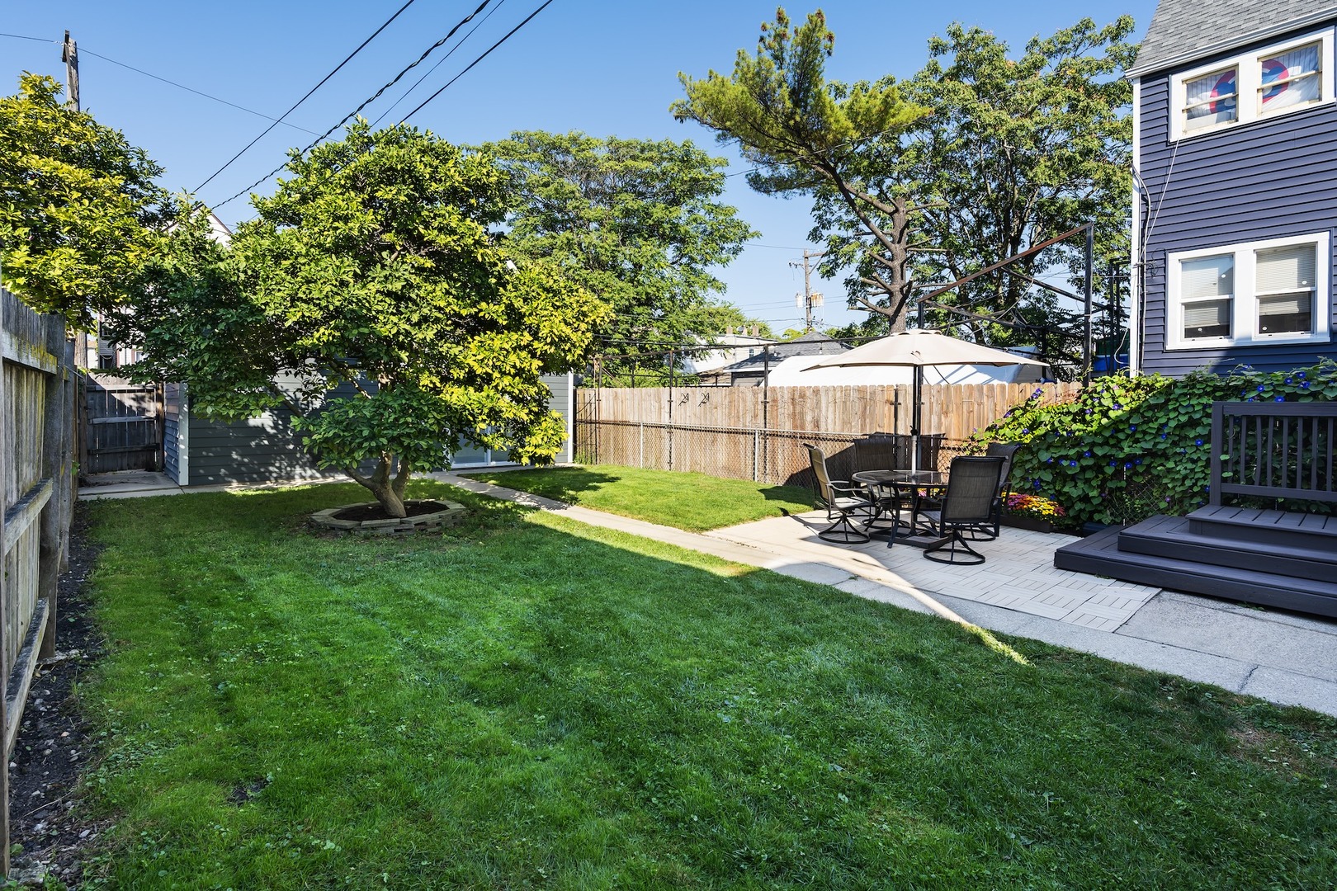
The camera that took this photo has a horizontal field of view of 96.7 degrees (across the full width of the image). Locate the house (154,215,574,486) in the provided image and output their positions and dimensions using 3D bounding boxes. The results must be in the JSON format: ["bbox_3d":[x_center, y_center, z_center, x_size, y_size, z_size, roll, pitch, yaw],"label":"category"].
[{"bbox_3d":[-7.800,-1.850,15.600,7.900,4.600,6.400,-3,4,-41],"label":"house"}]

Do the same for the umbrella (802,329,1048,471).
[{"bbox_3d":[2.900,-0.160,6.950,2.650,2.400,2.650,0,3,0],"label":"umbrella"}]

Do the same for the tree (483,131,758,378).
[{"bbox_3d":[-1.600,-4.800,19.500,9.200,10.300,8.500,0,3,0],"label":"tree"}]

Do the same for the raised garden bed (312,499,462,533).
[{"bbox_3d":[-3.580,0.910,7.750,1.750,0.170,1.800,0,3,0],"label":"raised garden bed"}]

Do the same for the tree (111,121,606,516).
[{"bbox_3d":[-3.550,-1.550,7.700,5.400,5.100,5.200,0,3,0],"label":"tree"}]

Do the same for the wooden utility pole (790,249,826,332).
[{"bbox_3d":[8.400,-6.400,35.500,2.000,10.800,0.700,1,3,13],"label":"wooden utility pole"}]

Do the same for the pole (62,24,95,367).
[{"bbox_3d":[-15.100,-5.000,15.200,0.350,10.800,0.350,3,4,45],"label":"pole"}]

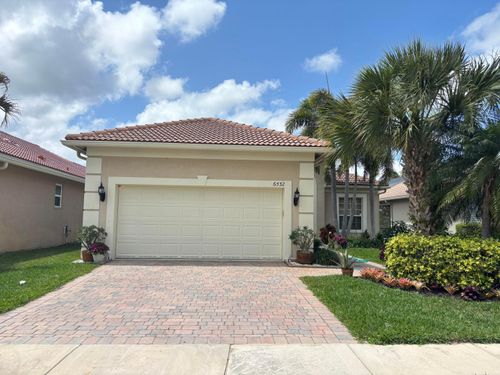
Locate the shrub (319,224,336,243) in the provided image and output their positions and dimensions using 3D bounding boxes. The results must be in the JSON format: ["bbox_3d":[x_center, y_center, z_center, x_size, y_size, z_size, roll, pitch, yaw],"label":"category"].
[{"bbox_3d":[3.021,1.939,14.323,0.780,1.000,0.750,1,-5,-4],"label":"shrub"}]

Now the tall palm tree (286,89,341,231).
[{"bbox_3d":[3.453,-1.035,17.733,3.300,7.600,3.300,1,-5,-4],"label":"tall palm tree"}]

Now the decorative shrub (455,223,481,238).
[{"bbox_3d":[9.332,2.109,15.844,1.300,1.200,1.100,1,-5,-4],"label":"decorative shrub"}]

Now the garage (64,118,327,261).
[{"bbox_3d":[-1.604,-0.183,14.094,7.600,5.150,7.000,1,-5,-4],"label":"garage"}]

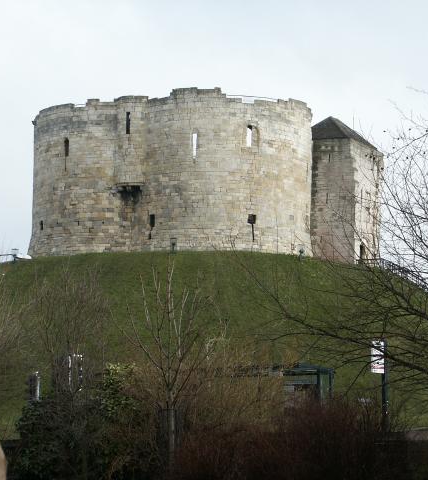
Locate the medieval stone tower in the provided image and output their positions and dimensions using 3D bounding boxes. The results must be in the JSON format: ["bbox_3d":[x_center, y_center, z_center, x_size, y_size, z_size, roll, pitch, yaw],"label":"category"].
[{"bbox_3d":[-0.330,-3.707,130.145,26.908,12.922,23.278,-1,-6,22],"label":"medieval stone tower"}]

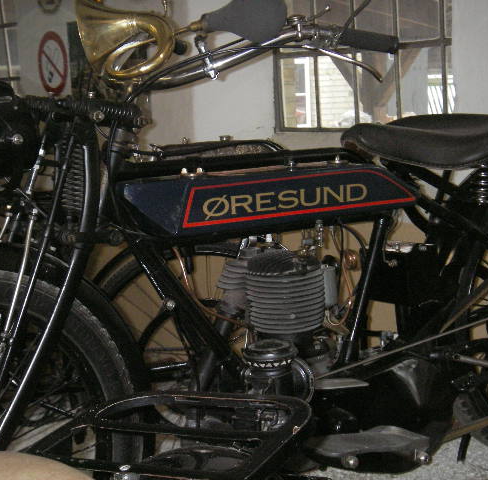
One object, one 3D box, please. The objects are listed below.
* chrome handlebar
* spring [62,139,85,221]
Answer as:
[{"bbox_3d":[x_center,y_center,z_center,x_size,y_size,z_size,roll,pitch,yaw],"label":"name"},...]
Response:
[{"bbox_3d":[-0.066,-0.298,1.906,0.350,0.120,0.570,-15,16,-41],"label":"chrome handlebar"},{"bbox_3d":[-0.247,-0.090,1.715,0.038,0.120,0.038,8,1,-43],"label":"spring"}]

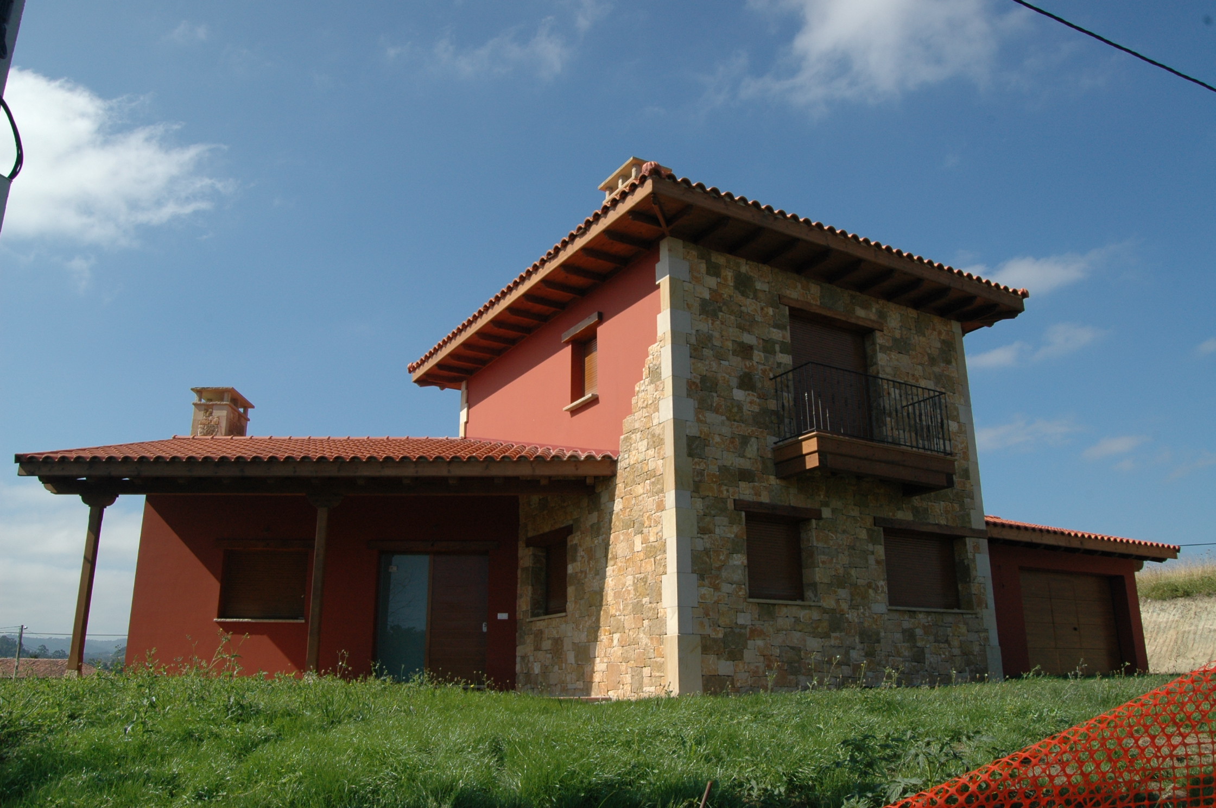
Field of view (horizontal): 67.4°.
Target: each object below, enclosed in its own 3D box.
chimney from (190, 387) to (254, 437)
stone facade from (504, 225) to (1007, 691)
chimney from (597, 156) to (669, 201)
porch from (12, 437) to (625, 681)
[{"bbox_3d":[-7.711,0.408,18.150,0.800,1.198,1.240,0,-17,-2],"label":"chimney"},{"bbox_3d":[2.199,1.539,14.716,5.904,5.883,4.505,9,-19,-30],"label":"stone facade"},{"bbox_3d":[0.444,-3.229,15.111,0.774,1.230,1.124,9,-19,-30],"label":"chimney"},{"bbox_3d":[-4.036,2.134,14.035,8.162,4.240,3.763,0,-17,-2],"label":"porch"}]

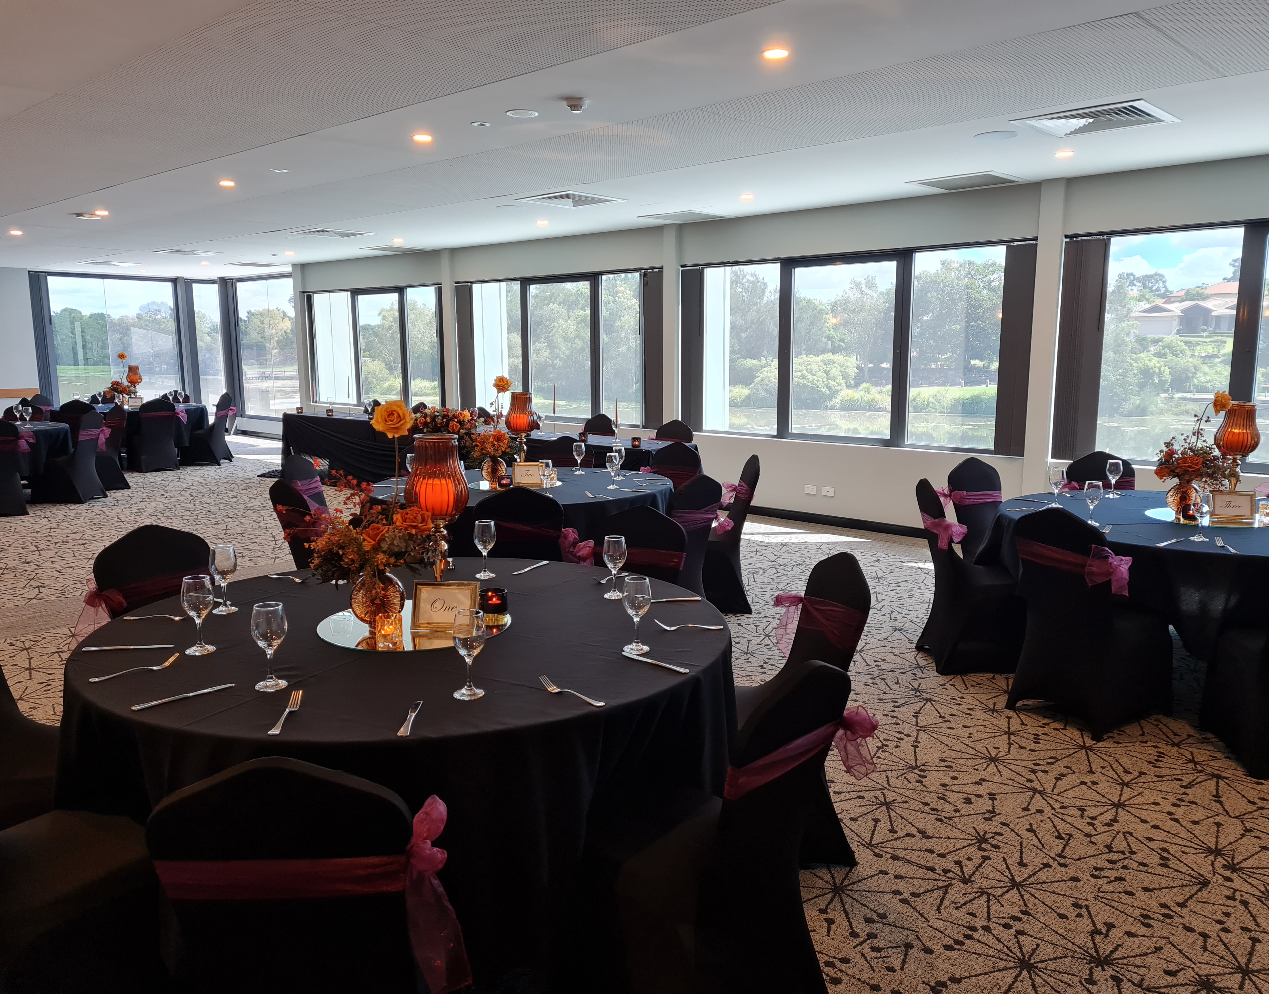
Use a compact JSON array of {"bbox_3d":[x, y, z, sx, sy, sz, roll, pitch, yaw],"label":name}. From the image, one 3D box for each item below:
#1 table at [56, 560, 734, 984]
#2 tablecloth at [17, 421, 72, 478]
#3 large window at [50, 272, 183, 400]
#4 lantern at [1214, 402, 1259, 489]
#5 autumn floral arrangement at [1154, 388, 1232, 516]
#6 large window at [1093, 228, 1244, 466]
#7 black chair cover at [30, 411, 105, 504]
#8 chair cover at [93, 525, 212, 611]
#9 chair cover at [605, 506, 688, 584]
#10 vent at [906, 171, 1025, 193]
[{"bbox_3d":[-0.634,0.662,3.021,1.920,0.580,1.920,-2,9,-12],"label":"table"},{"bbox_3d":[-6.822,-0.437,10.350,1.870,0.600,1.870,0,9,0],"label":"tablecloth"},{"bbox_3d":[-8.419,-2.386,16.214,0.120,2.300,2.000,8,12,43],"label":"large window"},{"bbox_3d":[2.880,-0.180,4.752,0.190,0.535,0.190,5,10,31],"label":"lantern"},{"bbox_3d":[2.637,-0.200,4.709,0.340,0.590,0.290,5,10,29],"label":"autumn floral arrangement"},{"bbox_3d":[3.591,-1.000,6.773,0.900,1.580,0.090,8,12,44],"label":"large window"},{"bbox_3d":[-5.872,-0.420,10.283,0.570,0.920,0.450,0,9,4],"label":"black chair cover"},{"bbox_3d":[-1.557,0.572,3.572,0.580,0.910,0.450,5,10,32],"label":"chair cover"},{"bbox_3d":[-0.088,0.529,3.977,0.450,0.920,0.570,4,10,25],"label":"chair cover"},{"bbox_3d":[2.395,-2.250,7.135,0.640,0.050,0.620,8,12,44],"label":"vent"}]

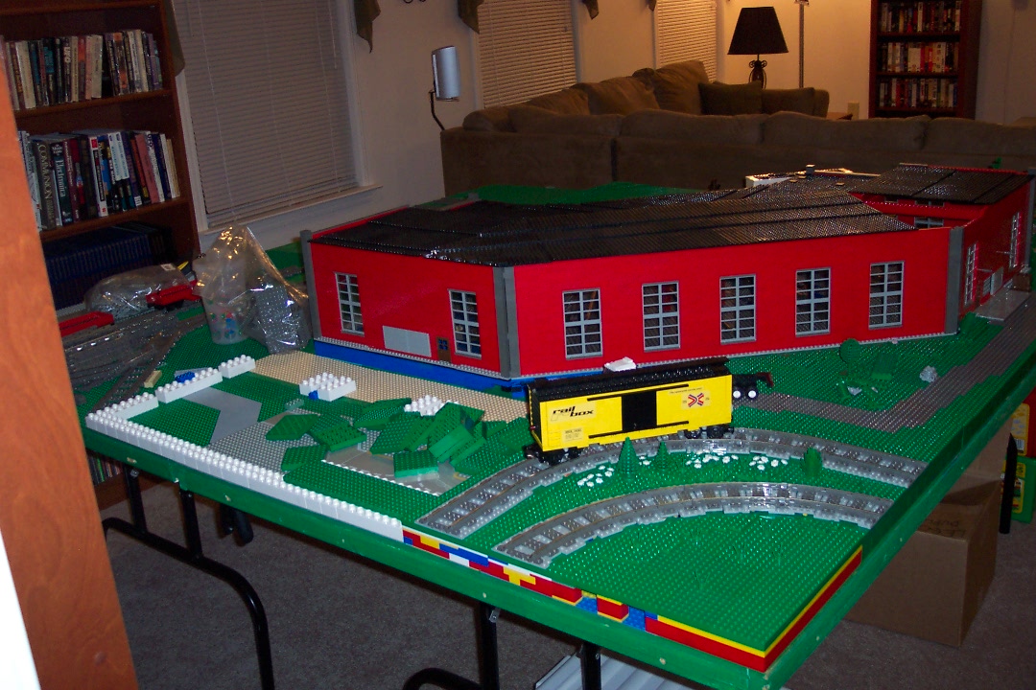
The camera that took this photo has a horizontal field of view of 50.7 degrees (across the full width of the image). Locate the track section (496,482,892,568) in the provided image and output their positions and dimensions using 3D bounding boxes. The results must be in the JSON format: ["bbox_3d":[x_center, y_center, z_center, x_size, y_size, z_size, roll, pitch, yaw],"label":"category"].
[{"bbox_3d":[0.219,0.212,1.368,0.509,0.013,0.162,-6,19,-5],"label":"track section"}]

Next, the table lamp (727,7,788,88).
[{"bbox_3d":[1.411,-1.678,6.454,0.355,0.600,0.355,0,19,12],"label":"table lamp"}]

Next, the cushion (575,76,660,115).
[{"bbox_3d":[0.543,-1.064,5.353,0.210,0.470,0.600,11,24,37],"label":"cushion"}]

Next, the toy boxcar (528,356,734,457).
[{"bbox_3d":[0.159,0.089,1.544,0.282,0.116,0.068,-8,19,-10],"label":"toy boxcar"}]

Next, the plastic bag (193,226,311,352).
[{"bbox_3d":[-0.522,-0.110,2.157,0.235,0.220,0.160,-9,19,-13],"label":"plastic bag"}]

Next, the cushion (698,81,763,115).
[{"bbox_3d":[1.166,-1.252,6.011,0.390,0.380,0.150,11,24,37],"label":"cushion"}]

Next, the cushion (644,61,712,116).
[{"bbox_3d":[0.878,-1.224,5.745,0.210,0.480,0.550,11,24,37],"label":"cushion"}]

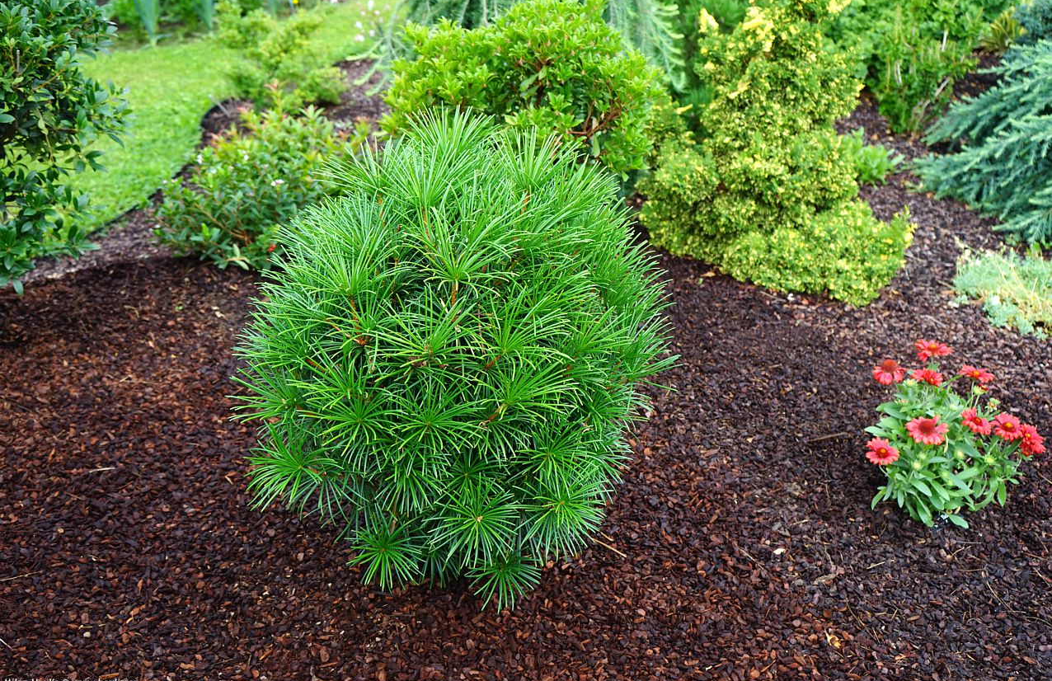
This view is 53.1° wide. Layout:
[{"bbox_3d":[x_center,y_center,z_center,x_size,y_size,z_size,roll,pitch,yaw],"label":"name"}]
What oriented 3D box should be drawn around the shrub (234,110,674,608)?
[{"bbox_3d":[-0.114,0.033,1.785,0.726,0.793,0.711,0,27,0],"label":"shrub"}]

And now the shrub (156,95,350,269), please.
[{"bbox_3d":[-0.814,-0.527,3.257,0.639,0.453,0.618,0,27,0],"label":"shrub"}]

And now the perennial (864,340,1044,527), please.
[{"bbox_3d":[0.814,0.174,2.007,0.314,0.340,0.299,0,27,0],"label":"perennial"}]

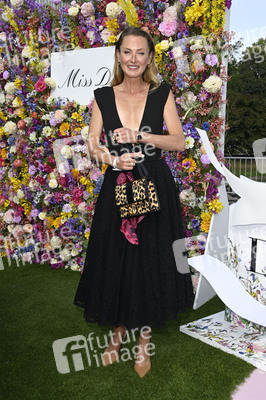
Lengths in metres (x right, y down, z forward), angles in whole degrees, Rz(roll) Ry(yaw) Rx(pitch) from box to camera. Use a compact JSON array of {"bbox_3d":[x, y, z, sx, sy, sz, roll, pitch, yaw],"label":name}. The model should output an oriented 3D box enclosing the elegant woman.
[{"bbox_3d":[0.006,0.013,2.251,0.620,1.720,0.500,1,8,3],"label":"elegant woman"}]

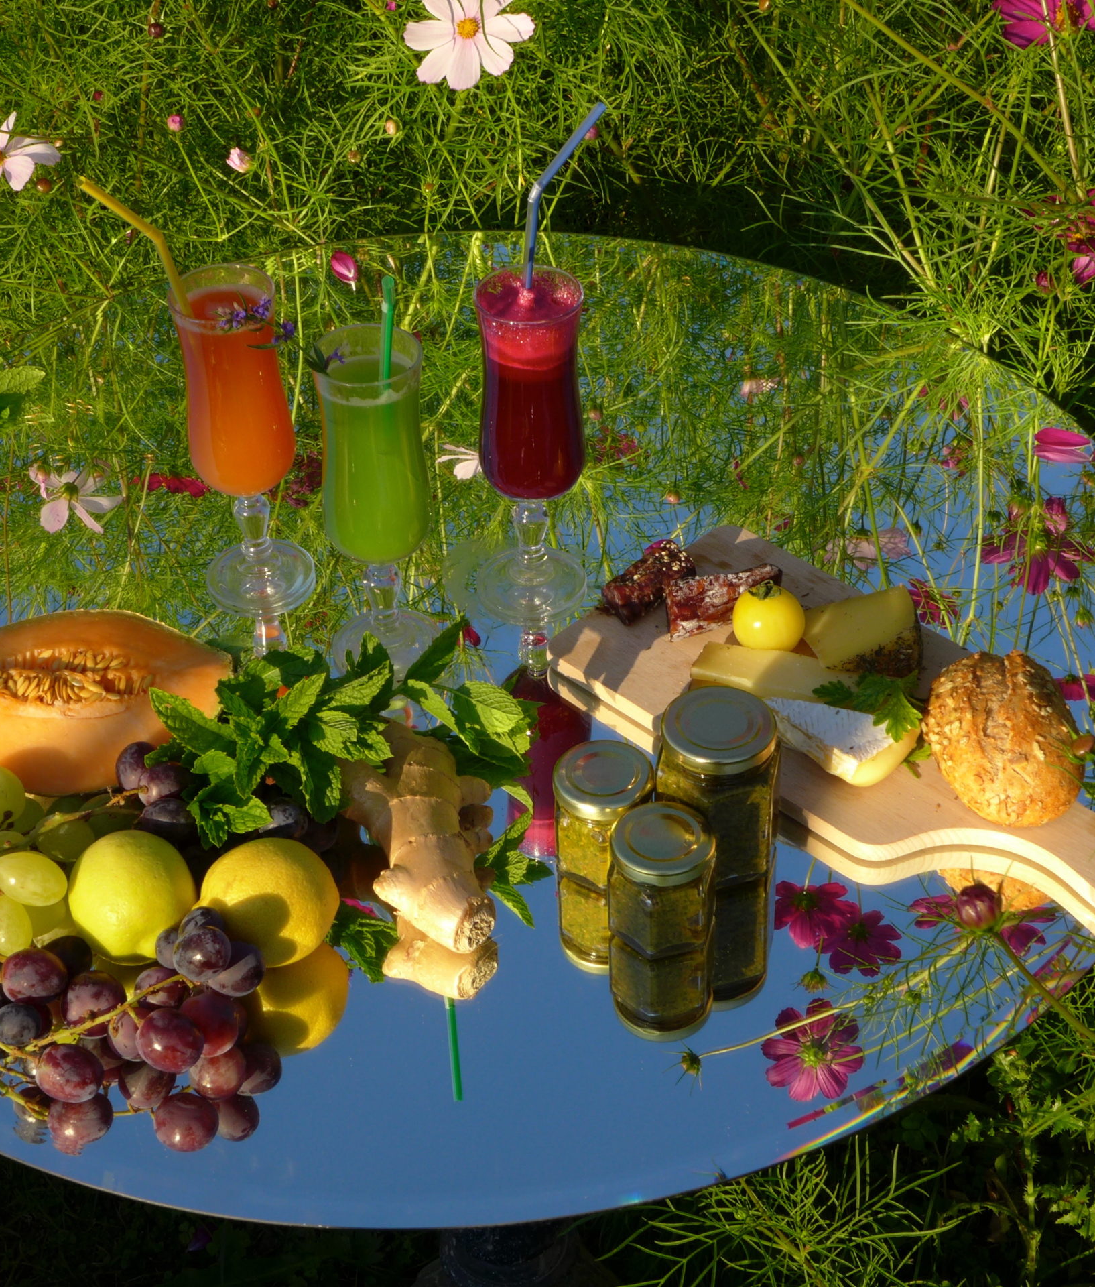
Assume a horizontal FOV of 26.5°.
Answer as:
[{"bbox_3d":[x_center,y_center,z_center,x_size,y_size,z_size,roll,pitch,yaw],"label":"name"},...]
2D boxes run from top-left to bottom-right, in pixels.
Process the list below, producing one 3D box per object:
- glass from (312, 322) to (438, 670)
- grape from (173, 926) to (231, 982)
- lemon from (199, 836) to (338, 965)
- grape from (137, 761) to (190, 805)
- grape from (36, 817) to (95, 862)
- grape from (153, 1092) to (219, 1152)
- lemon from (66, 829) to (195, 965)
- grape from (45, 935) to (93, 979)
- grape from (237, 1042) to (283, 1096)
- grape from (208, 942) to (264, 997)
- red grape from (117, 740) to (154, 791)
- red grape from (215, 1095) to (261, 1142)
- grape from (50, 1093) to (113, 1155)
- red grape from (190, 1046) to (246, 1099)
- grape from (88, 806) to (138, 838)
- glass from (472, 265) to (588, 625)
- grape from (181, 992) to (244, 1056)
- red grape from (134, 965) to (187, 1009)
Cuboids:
[{"bbox_3d":[-0.086,-0.068,1.191,0.060,0.188,0.060,0,40,0],"label":"glass"},{"bbox_3d":[-0.147,0.132,0.991,0.025,0.025,0.025,-1,40,1],"label":"grape"},{"bbox_3d":[-0.128,0.119,1.070,0.067,0.058,0.060,0,40,0],"label":"lemon"},{"bbox_3d":[-0.179,0.065,1.088,0.025,0.022,0.023,-1,40,1],"label":"grape"},{"bbox_3d":[-0.217,0.089,1.059,0.029,0.022,0.022,-1,40,1],"label":"grape"},{"bbox_3d":[-0.151,0.200,0.972,0.027,0.025,0.025,-1,40,1],"label":"grape"},{"bbox_3d":[-0.185,0.112,1.032,0.058,0.058,0.063,-16,42,-15],"label":"lemon"},{"bbox_3d":[-0.211,0.138,1.024,0.023,0.022,0.023,-1,40,1],"label":"grape"},{"bbox_3d":[-0.125,0.183,1.001,0.024,0.024,0.024,-1,40,1],"label":"grape"},{"bbox_3d":[-0.134,0.138,0.999,0.025,0.024,0.025,-1,40,1],"label":"grape"},{"bbox_3d":[-0.188,0.057,1.073,0.021,0.024,0.022,-1,40,1],"label":"red grape"},{"bbox_3d":[-0.132,0.201,0.983,0.022,0.023,0.024,-1,40,1],"label":"red grape"},{"bbox_3d":[-0.200,0.206,1.000,0.027,0.027,0.027,0,40,0],"label":"grape"},{"bbox_3d":[-0.144,0.188,1.019,0.026,0.025,0.026,0,40,0],"label":"red grape"},{"bbox_3d":[-0.213,0.086,1.132,0.028,0.025,0.026,0,40,0],"label":"grape"},{"bbox_3d":[-0.009,-0.103,1.231,0.060,0.188,0.060,0,40,0],"label":"glass"},{"bbox_3d":[-0.149,0.169,1.034,0.027,0.027,0.027,0,40,0],"label":"grape"},{"bbox_3d":[-0.167,0.148,1.004,0.024,0.022,0.023,-1,40,1],"label":"red grape"}]

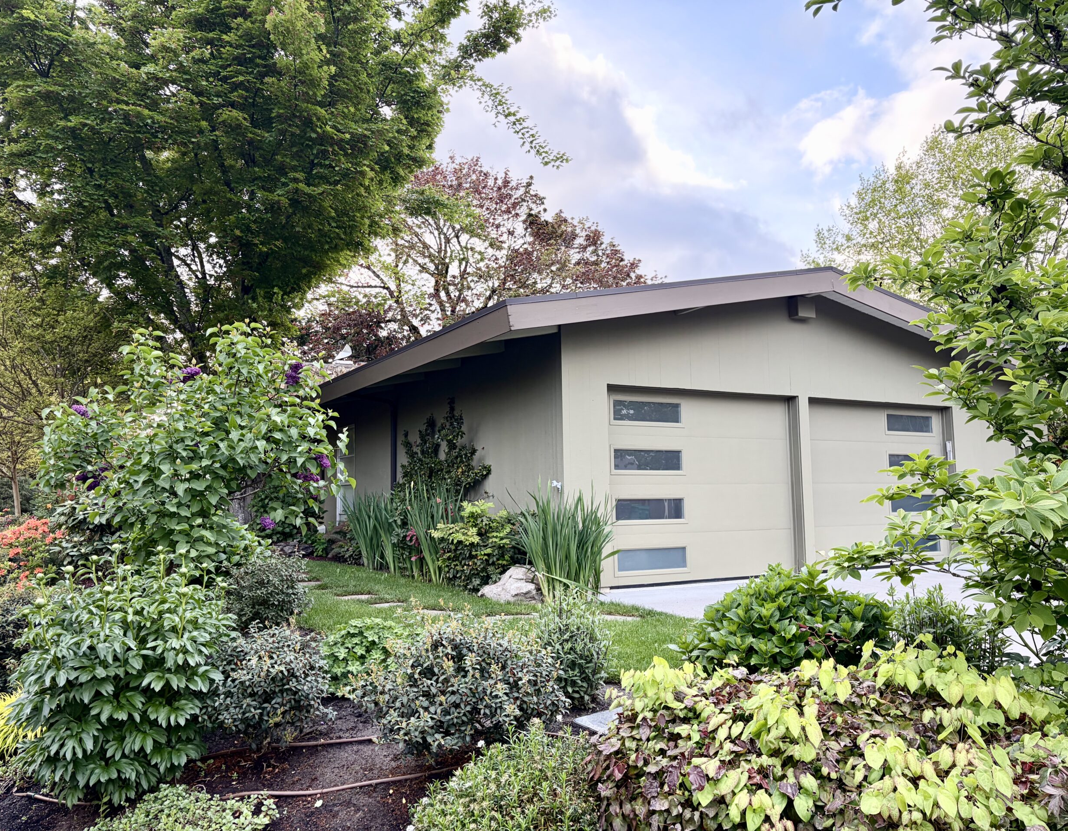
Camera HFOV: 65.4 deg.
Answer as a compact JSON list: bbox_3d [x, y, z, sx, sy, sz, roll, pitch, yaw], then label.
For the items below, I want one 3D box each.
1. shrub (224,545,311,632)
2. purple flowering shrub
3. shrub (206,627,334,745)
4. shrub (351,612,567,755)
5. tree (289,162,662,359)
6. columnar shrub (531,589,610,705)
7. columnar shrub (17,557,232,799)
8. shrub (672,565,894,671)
[{"bbox_3d":[-2.022,1.354,6.300,0.660,0.705,0.630,-1,-6,0],"label":"shrub"},{"bbox_3d":[-2.606,0.496,6.400,2.300,2.430,2.100,-1,-6,0],"label":"purple flowering shrub"},{"bbox_3d":[-1.176,1.214,3.700,0.540,0.560,0.520,-1,-6,0],"label":"shrub"},{"bbox_3d":[-0.332,1.171,3.650,0.930,0.610,0.750,-1,-6,0],"label":"shrub"},{"bbox_3d":[-1.782,-1.934,23.000,10.400,10.300,9.500,-1,-6,0],"label":"tree"},{"bbox_3d":[0.195,1.196,4.300,0.410,0.615,0.410,-1,-6,0],"label":"columnar shrub"},{"bbox_3d":[-1.649,1.019,3.320,0.820,0.885,0.790,-1,-6,0],"label":"columnar shrub"},{"bbox_3d":[1.445,1.182,4.800,1.210,0.645,1.050,-1,-6,0],"label":"shrub"}]

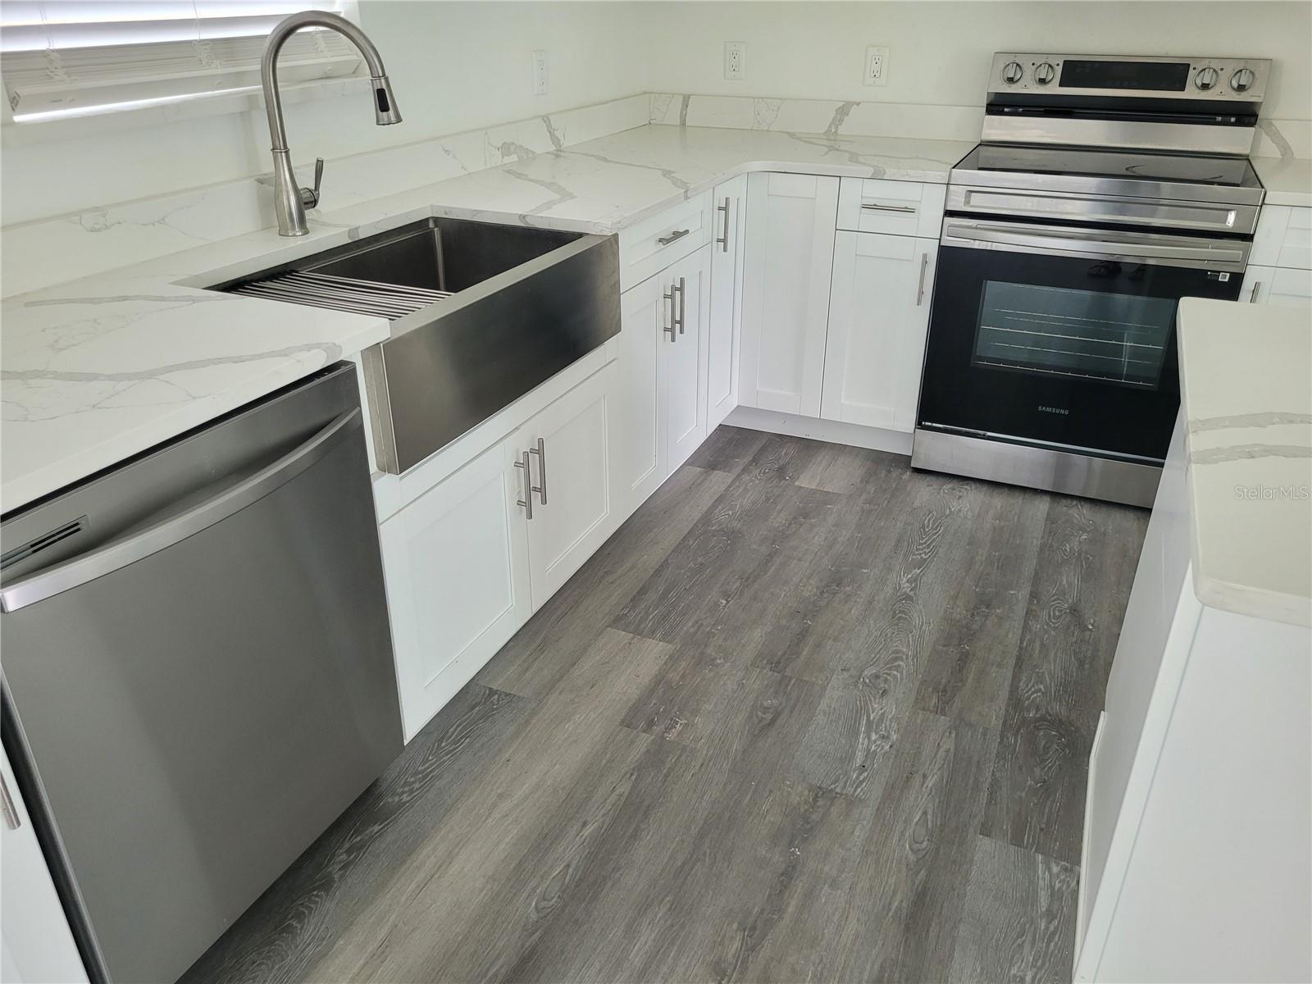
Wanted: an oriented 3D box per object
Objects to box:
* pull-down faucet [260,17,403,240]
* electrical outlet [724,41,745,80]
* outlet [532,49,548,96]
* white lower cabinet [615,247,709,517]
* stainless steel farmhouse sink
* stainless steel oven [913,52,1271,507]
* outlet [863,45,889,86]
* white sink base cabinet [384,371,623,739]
[{"bbox_3d":[-0.634,-0.726,1.953,0.290,0.420,0.115,6,28,11],"label":"pull-down faucet"},{"bbox_3d":[0.277,-1.513,3.461,0.079,0.119,0.012,11,29,21],"label":"electrical outlet"},{"bbox_3d":[-0.345,-1.256,2.951,0.012,0.120,0.074,11,29,21],"label":"outlet"},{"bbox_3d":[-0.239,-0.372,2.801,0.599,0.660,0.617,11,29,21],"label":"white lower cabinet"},{"bbox_3d":[-0.488,-0.349,2.012,0.512,0.233,0.838,11,29,21],"label":"stainless steel farmhouse sink"},{"bbox_3d":[1.276,-0.646,2.954,0.756,1.179,0.705,11,29,21],"label":"stainless steel oven"},{"bbox_3d":[0.734,-1.416,3.282,0.074,0.119,0.012,11,29,21],"label":"outlet"},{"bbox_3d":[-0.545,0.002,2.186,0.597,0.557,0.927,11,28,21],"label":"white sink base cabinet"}]

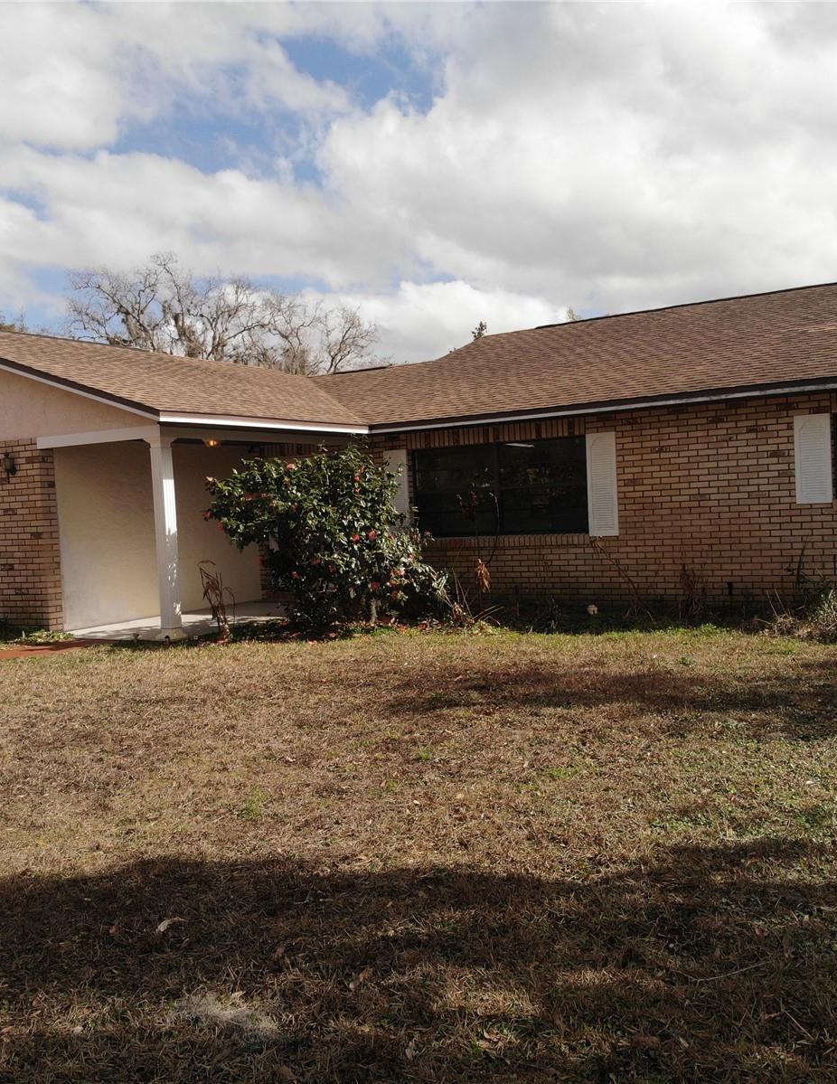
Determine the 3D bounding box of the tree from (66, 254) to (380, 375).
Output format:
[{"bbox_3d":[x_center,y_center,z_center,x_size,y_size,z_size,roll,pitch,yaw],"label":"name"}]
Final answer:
[{"bbox_3d":[-8.200,-5.600,43.000,13.000,13.400,11.500,-3,2,-10],"label":"tree"}]

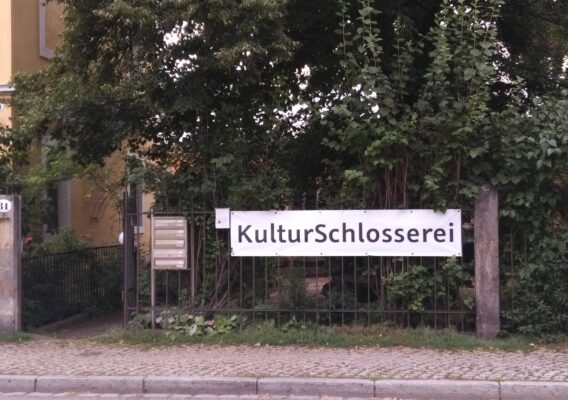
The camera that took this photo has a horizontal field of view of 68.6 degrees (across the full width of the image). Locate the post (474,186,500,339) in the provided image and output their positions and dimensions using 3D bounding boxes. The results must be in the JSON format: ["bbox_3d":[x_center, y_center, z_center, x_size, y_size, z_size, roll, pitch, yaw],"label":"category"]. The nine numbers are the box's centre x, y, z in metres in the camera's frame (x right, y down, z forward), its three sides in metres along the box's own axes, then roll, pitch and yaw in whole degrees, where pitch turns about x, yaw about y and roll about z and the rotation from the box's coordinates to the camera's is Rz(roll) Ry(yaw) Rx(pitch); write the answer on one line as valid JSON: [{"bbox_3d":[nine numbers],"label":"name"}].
[{"bbox_3d":[2.206,0.678,4.534,0.205,1.620,0.160,-1,-1,5],"label":"post"}]

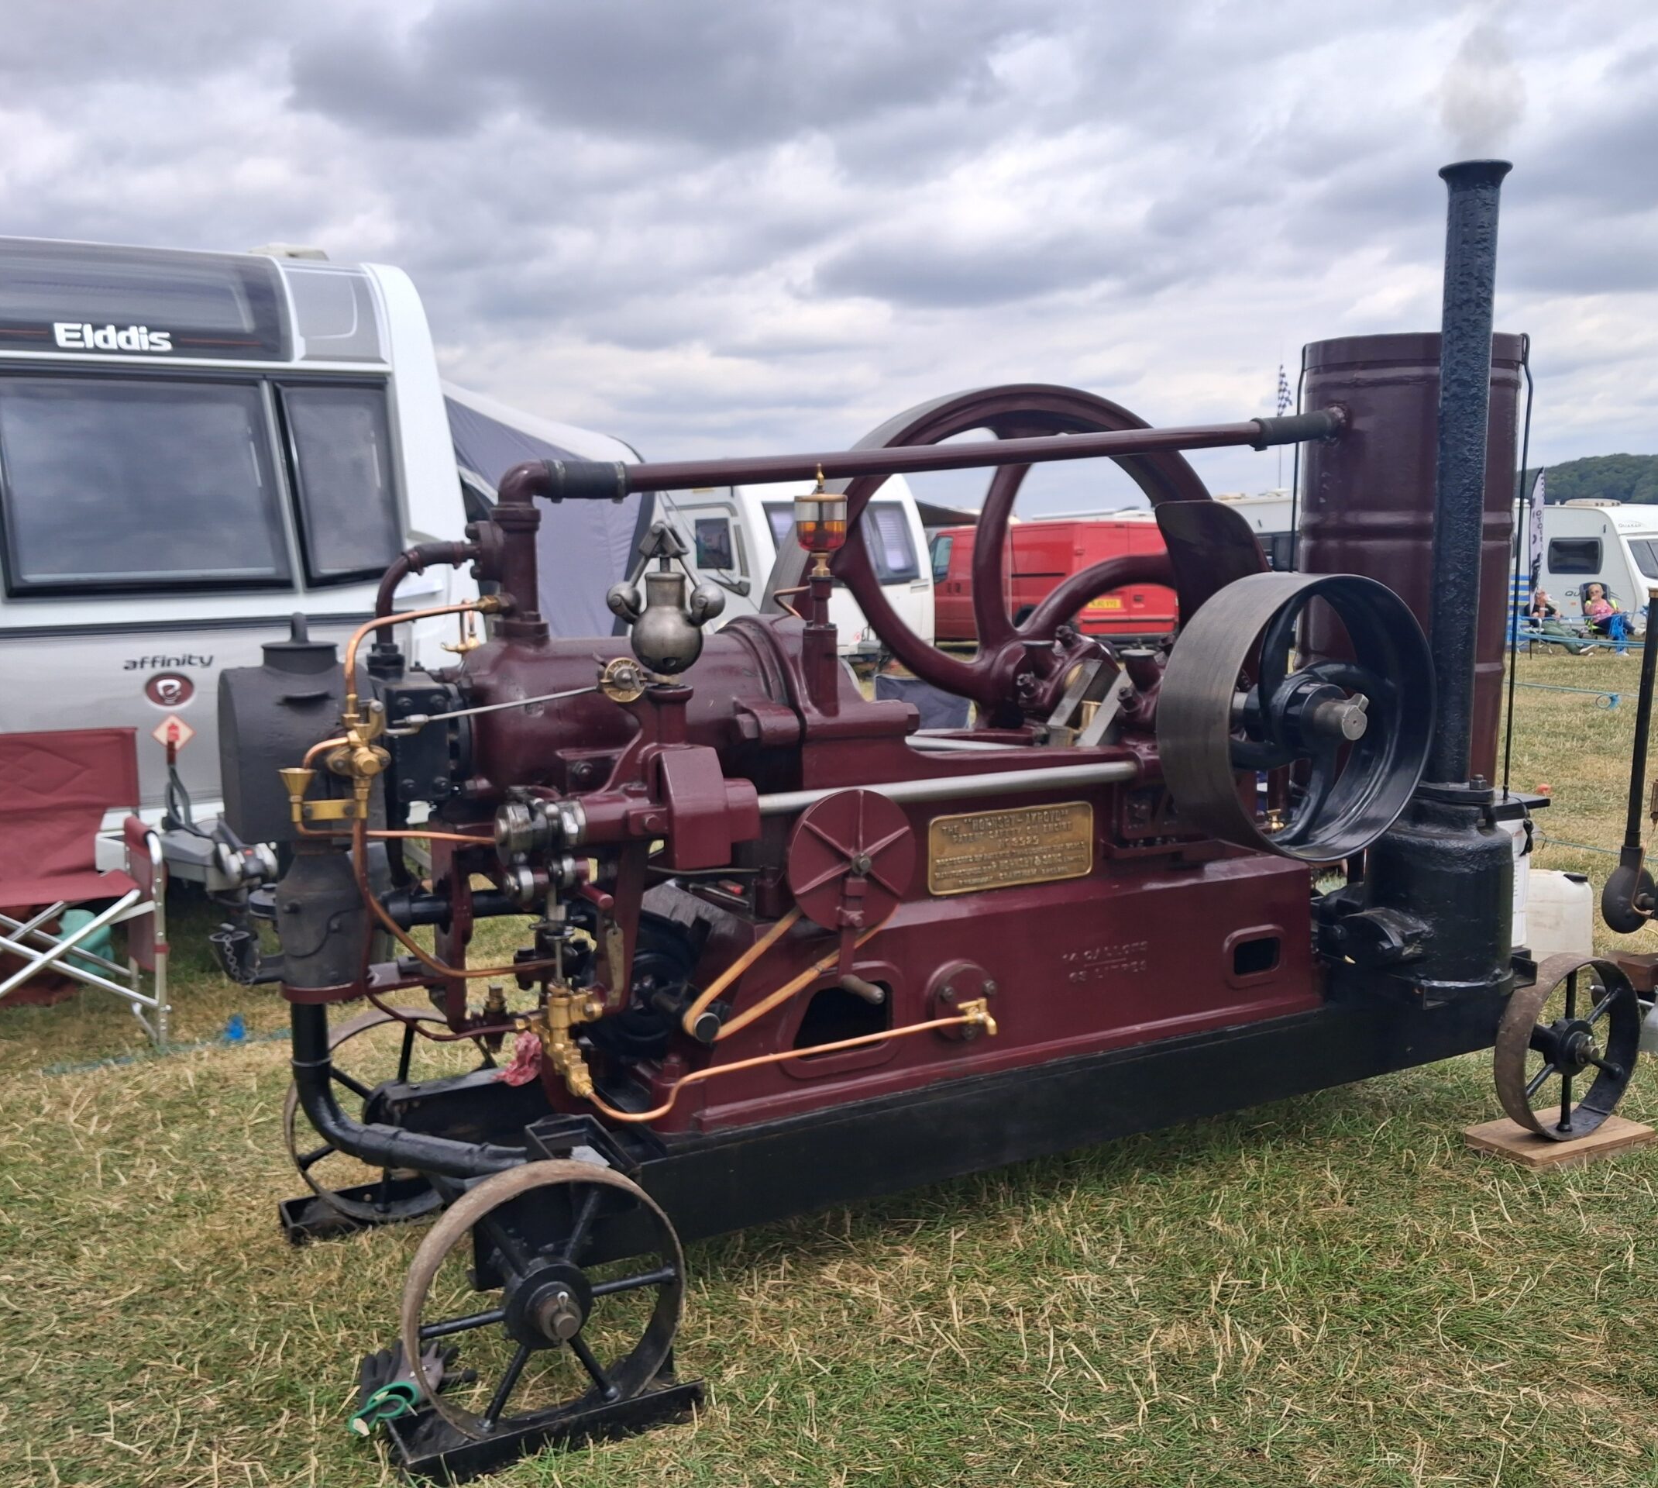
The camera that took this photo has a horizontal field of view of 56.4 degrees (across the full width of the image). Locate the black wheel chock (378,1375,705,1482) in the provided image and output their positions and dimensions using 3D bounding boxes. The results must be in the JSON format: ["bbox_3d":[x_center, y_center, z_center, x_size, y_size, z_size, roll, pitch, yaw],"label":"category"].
[{"bbox_3d":[-0.459,1.106,2.543,0.490,0.070,0.140,-5,8,-29],"label":"black wheel chock"}]

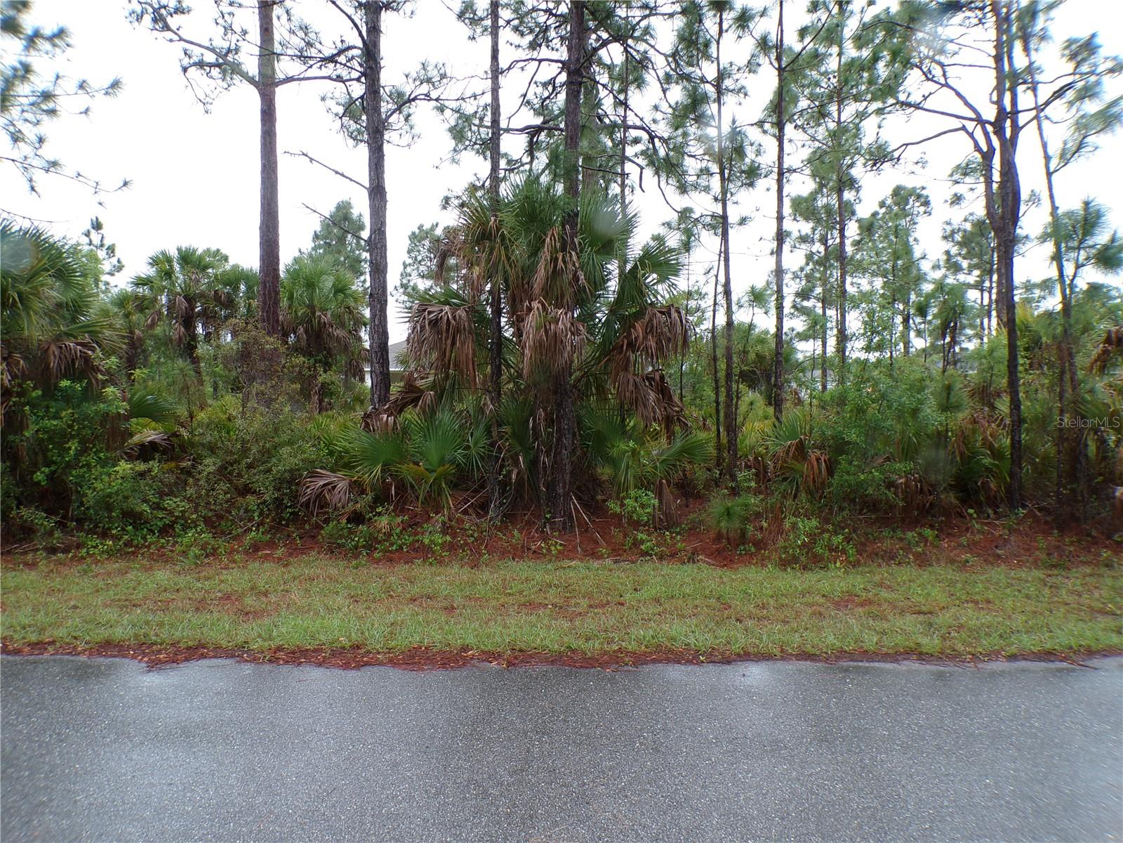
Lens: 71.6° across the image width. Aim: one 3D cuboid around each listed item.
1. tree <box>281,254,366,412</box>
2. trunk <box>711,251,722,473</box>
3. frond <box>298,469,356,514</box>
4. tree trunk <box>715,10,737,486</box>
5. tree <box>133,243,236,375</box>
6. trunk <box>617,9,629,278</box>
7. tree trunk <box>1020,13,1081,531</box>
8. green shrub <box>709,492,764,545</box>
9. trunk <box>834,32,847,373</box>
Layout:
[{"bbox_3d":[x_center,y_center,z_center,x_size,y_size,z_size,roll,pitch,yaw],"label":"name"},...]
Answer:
[{"bbox_3d":[-6.412,-1.881,21.000,2.400,5.300,2.400,0,1,0],"label":"tree"},{"bbox_3d":[3.051,-1.164,15.300,0.180,4.500,0.150,1,1,0],"label":"trunk"},{"bbox_3d":[-3.069,0.914,10.200,0.760,0.600,0.600,0,1,0],"label":"frond"},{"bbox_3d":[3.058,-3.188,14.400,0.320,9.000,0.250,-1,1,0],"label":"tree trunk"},{"bbox_3d":[-11.182,-2.941,23.000,3.000,5.800,3.000,0,1,0],"label":"tree"},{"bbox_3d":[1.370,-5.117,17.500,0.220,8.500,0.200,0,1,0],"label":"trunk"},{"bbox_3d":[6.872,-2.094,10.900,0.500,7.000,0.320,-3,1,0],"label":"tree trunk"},{"bbox_3d":[2.013,1.131,9.000,0.600,0.640,0.580,0,1,0],"label":"green shrub"},{"bbox_3d":[7.895,-5.565,22.000,0.280,11.800,0.260,0,1,0],"label":"trunk"}]

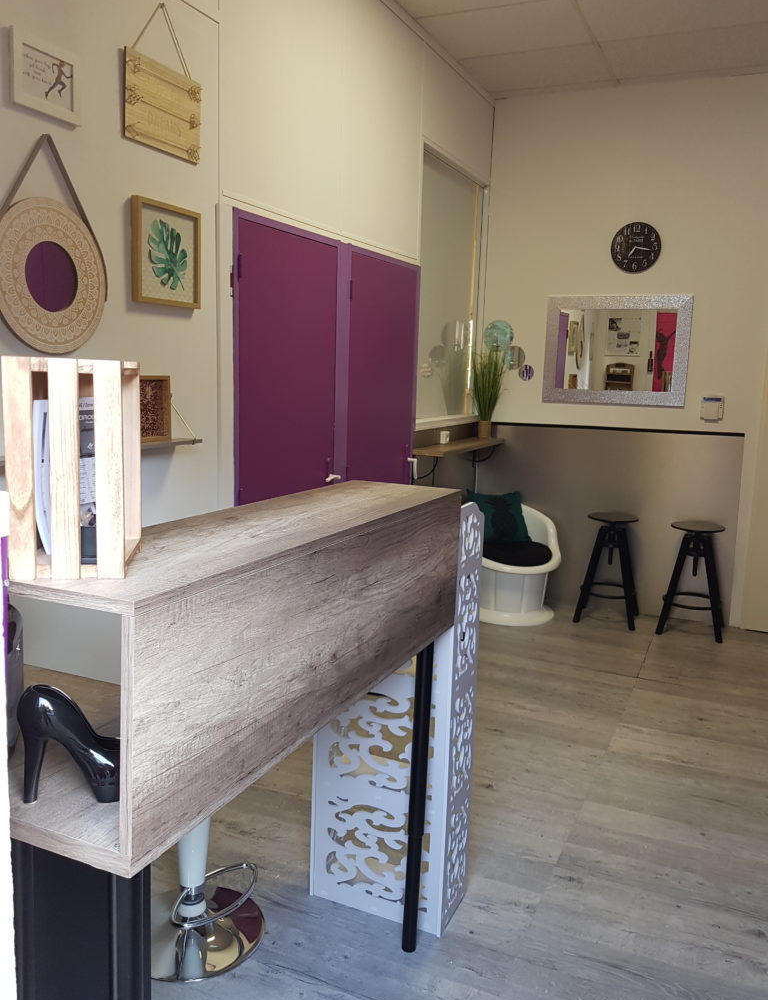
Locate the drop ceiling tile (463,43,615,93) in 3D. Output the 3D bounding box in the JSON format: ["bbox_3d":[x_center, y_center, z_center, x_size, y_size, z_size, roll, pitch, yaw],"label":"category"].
[{"bbox_3d":[0.933,-2.573,4.585,0.777,0.020,0.605,7,11,26],"label":"drop ceiling tile"}]

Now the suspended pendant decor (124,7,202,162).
[{"bbox_3d":[-0.710,-1.354,2.478,0.022,0.429,0.330,7,11,26],"label":"suspended pendant decor"}]

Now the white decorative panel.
[{"bbox_3d":[0.042,0.582,2.211,0.405,1.214,0.217,7,11,26],"label":"white decorative panel"}]

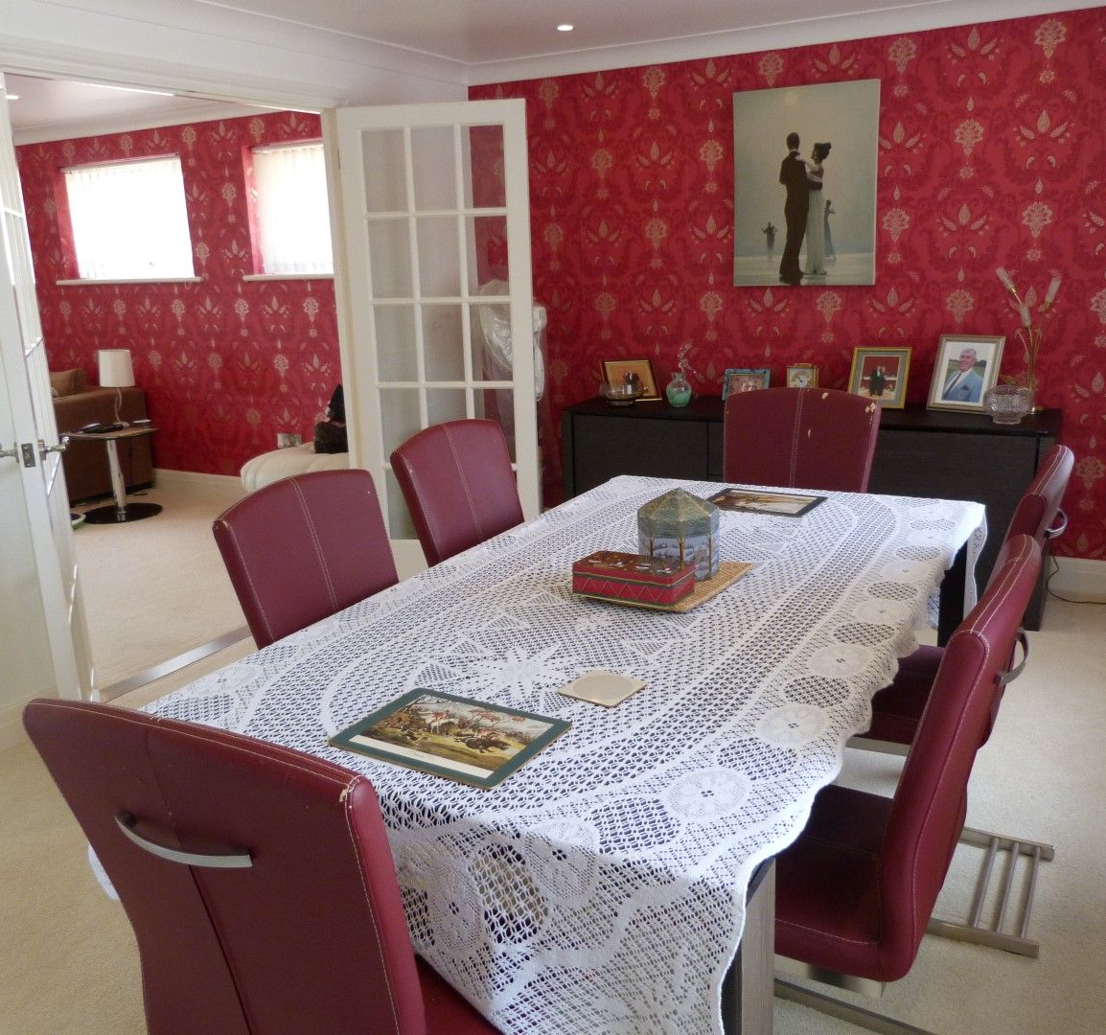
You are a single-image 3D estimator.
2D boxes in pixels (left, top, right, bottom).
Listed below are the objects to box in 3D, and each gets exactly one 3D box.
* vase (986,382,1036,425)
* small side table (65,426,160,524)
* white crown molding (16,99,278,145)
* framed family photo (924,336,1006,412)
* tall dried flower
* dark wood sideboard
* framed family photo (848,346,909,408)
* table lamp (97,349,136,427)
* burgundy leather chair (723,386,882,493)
[{"bbox_3d":[1.718,-0.431,3.756,0.188,0.137,0.188,5,17,26],"label":"vase"},{"bbox_3d":[-2.574,-0.266,5.861,0.500,0.500,0.460,6,17,27],"label":"small side table"},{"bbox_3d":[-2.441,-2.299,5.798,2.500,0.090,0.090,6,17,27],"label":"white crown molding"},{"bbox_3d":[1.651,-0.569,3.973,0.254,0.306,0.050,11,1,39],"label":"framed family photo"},{"bbox_3d":[1.849,-0.682,3.896,0.250,0.540,0.170,5,17,26],"label":"tall dried flower"},{"bbox_3d":[1.034,-0.081,4.240,1.930,0.741,0.520,5,17,26],"label":"dark wood sideboard"},{"bbox_3d":[1.356,-0.578,4.136,0.231,0.254,0.045,7,0,30],"label":"framed family photo"},{"bbox_3d":[-2.588,-0.773,5.913,0.230,0.445,0.230,5,17,26],"label":"table lamp"},{"bbox_3d":[0.681,0.125,3.038,0.455,0.990,0.600,5,17,26],"label":"burgundy leather chair"}]

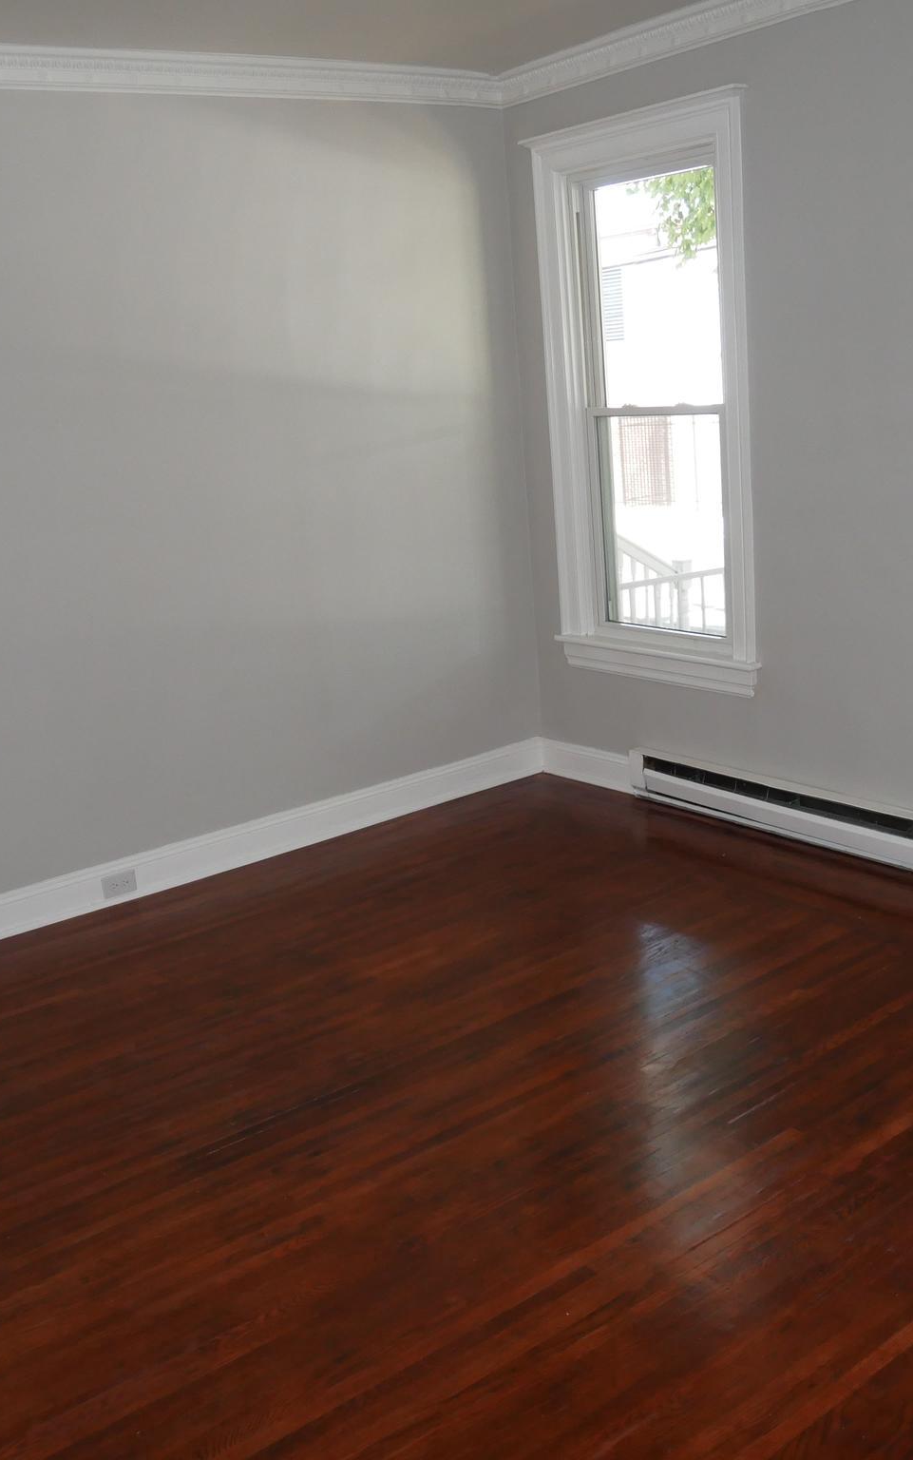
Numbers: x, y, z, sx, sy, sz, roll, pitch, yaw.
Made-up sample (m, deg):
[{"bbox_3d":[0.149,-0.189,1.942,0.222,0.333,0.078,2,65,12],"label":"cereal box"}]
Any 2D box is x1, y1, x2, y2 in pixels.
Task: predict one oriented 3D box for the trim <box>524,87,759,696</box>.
[{"bbox_3d":[0.638,-1.073,4.541,0.120,1.837,0.989,-15,18,-34],"label":"trim"}]

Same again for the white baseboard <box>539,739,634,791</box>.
[{"bbox_3d":[0.502,0.139,5.182,0.020,0.143,0.507,-15,18,-34],"label":"white baseboard"}]

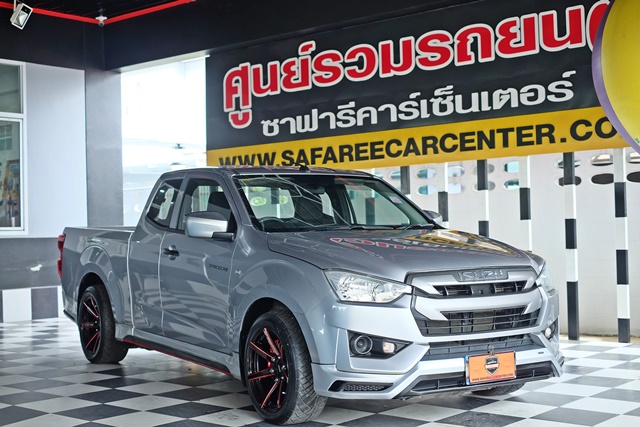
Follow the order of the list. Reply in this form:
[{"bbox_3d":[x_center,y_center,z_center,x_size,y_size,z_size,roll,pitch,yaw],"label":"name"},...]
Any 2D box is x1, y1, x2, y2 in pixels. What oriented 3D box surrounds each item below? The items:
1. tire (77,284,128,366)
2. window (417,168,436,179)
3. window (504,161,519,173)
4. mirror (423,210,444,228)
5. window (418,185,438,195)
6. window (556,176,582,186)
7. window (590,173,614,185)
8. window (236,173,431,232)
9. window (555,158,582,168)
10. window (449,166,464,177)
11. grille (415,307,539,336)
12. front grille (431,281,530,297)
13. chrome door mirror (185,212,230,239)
[{"bbox_3d":[-1.847,0.938,8.020,0.240,0.670,0.670,0,-1,-33],"label":"tire"},{"bbox_3d":[1.322,-0.488,11.533,0.291,0.120,0.070,-2,-1,40],"label":"window"},{"bbox_3d":[2.251,-0.532,10.748,0.300,0.125,0.070,-2,-1,40],"label":"window"},{"bbox_3d":[0.825,0.066,7.024,0.250,0.180,0.150,0,-1,-32],"label":"mirror"},{"bbox_3d":[1.339,-0.290,11.518,0.289,0.120,0.070,-2,-1,40],"label":"window"},{"bbox_3d":[2.743,-0.352,10.333,0.313,0.120,0.070,-2,-1,40],"label":"window"},{"bbox_3d":[3.043,-0.369,10.080,0.300,0.125,0.070,-2,-1,40],"label":"window"},{"bbox_3d":[0.076,-0.077,6.487,1.420,0.130,0.720,0,36,-32],"label":"window"},{"bbox_3d":[2.635,-0.526,9.974,0.280,0.110,0.100,-2,-1,40],"label":"window"},{"bbox_3d":[1.562,-0.479,10.863,0.260,0.110,0.100,-2,-1,40],"label":"window"},{"bbox_3d":[0.902,0.588,5.188,0.910,0.140,0.110,0,-1,-32],"label":"grille"},{"bbox_3d":[0.875,0.412,5.140,0.680,0.075,0.080,0,-1,-33],"label":"front grille"},{"bbox_3d":[-0.726,0.076,6.034,0.250,0.175,0.150,0,-1,-32],"label":"chrome door mirror"}]

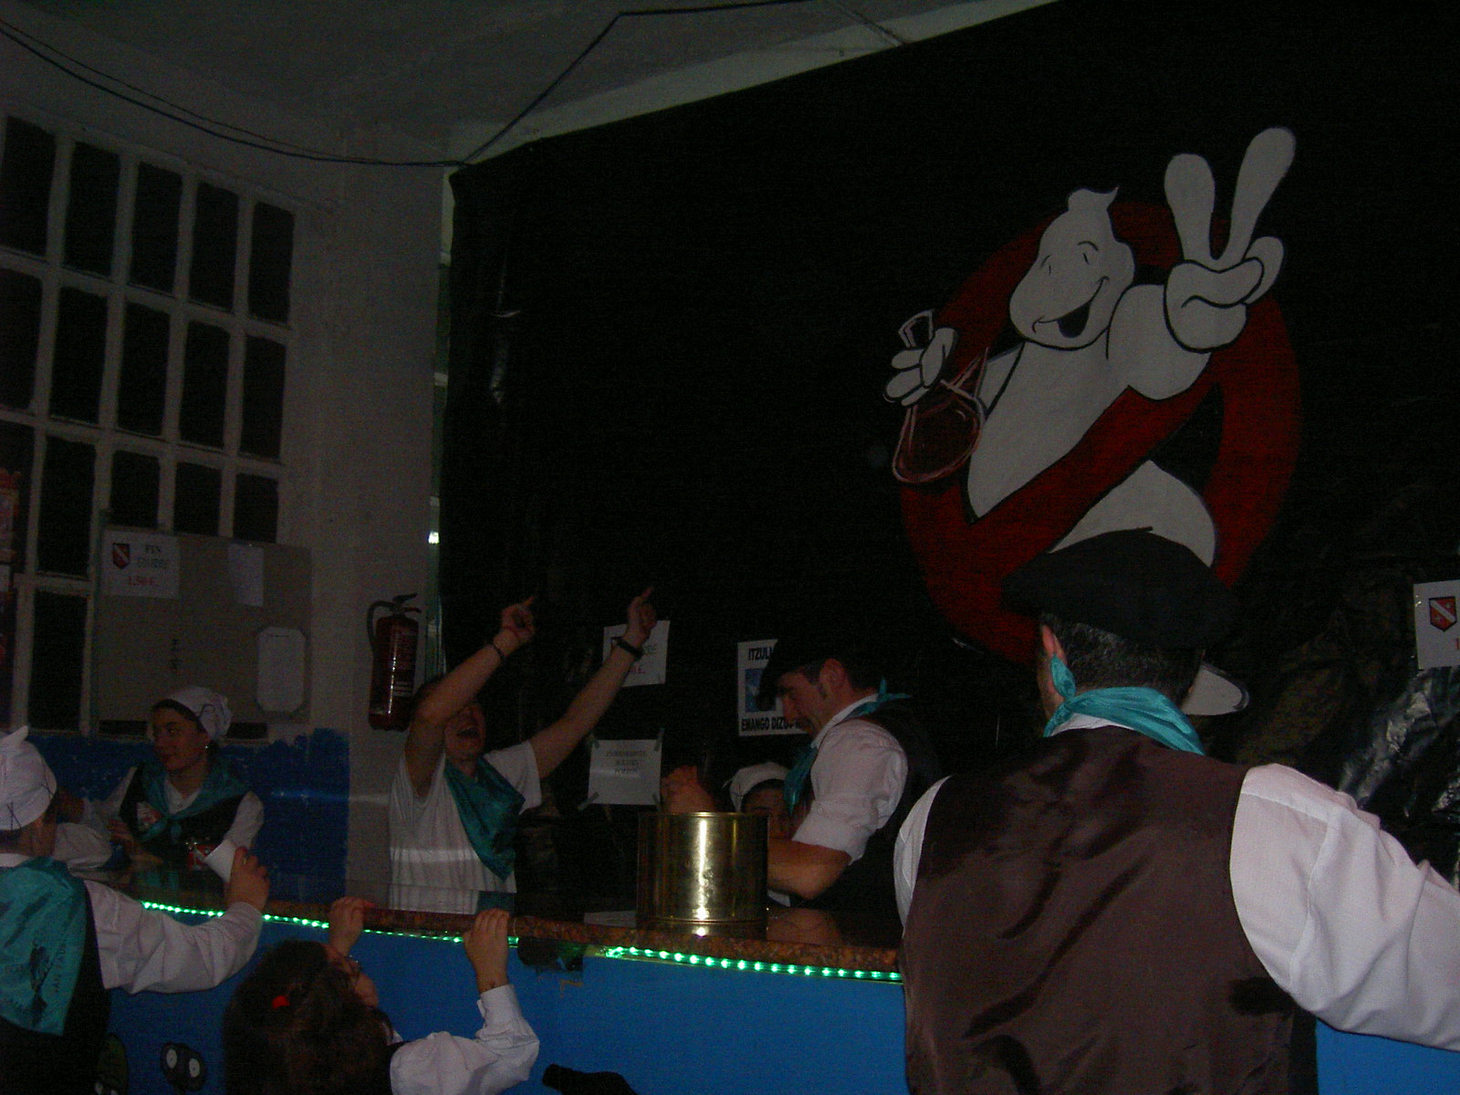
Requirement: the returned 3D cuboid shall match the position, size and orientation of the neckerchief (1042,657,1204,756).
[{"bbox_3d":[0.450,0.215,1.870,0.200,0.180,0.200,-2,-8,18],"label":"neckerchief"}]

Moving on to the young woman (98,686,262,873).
[{"bbox_3d":[-1.580,1.200,4.640,0.470,1.620,0.360,-1,-8,13],"label":"young woman"}]

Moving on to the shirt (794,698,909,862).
[{"bbox_3d":[0.285,0.610,3.600,0.340,0.580,0.470,2,-8,-7],"label":"shirt"}]

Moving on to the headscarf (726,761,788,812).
[{"bbox_3d":[0.107,0.610,4.120,0.200,0.170,0.200,2,-8,-9],"label":"headscarf"}]

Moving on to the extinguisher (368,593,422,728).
[{"bbox_3d":[-1.205,0.415,5.930,0.190,0.500,0.170,3,-8,-12],"label":"extinguisher"}]

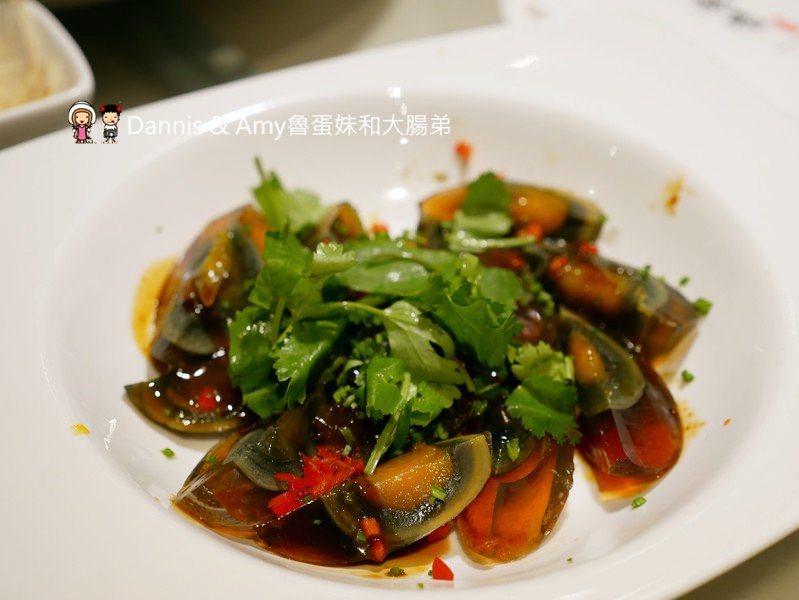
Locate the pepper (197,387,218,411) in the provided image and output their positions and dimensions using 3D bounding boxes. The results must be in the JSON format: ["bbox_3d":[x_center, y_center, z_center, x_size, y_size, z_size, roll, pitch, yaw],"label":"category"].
[{"bbox_3d":[-0.062,0.032,0.386,0.007,0.006,0.006,0,42,0],"label":"pepper"}]

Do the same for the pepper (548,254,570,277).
[{"bbox_3d":[0.056,-0.012,0.423,0.007,0.006,0.007,0,42,0],"label":"pepper"}]

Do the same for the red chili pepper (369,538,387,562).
[{"bbox_3d":[-0.006,0.073,0.349,0.005,0.006,0.006,0,42,0],"label":"red chili pepper"}]

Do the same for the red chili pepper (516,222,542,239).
[{"bbox_3d":[0.048,-0.025,0.444,0.009,0.006,0.006,0,42,0],"label":"red chili pepper"}]

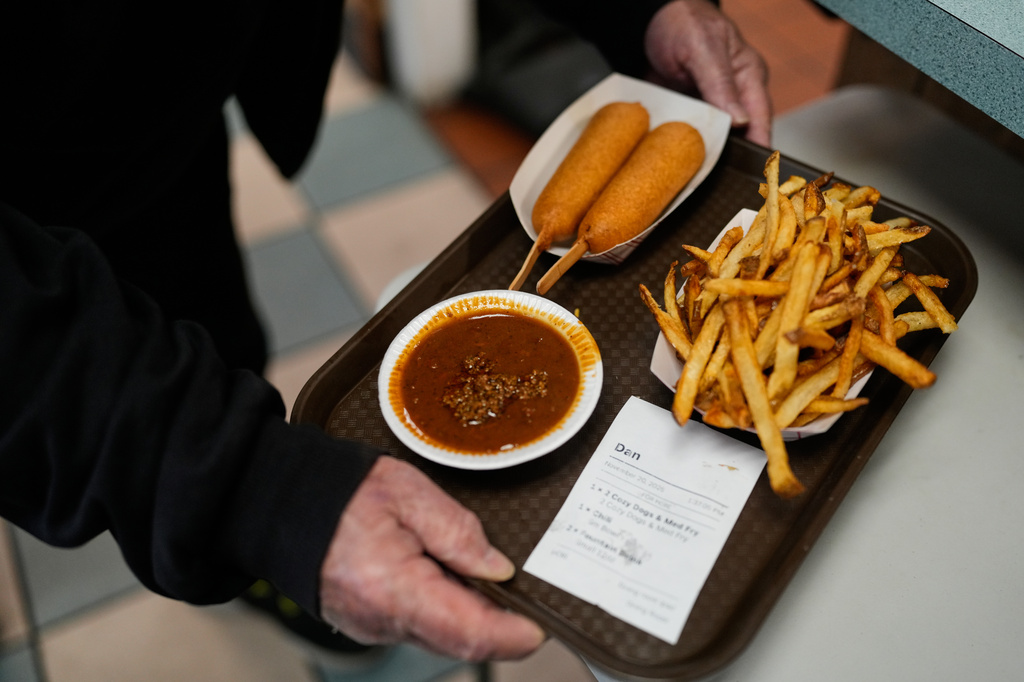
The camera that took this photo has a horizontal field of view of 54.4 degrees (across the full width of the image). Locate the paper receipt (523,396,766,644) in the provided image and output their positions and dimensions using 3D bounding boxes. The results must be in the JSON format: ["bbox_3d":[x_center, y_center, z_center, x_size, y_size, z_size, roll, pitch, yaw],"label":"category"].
[{"bbox_3d":[0.071,0.085,0.507,0.080,0.006,0.119,23,56,20],"label":"paper receipt"}]

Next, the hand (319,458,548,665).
[{"bbox_3d":[-0.037,0.115,0.499,0.130,0.075,0.080,30,58,24],"label":"hand"}]

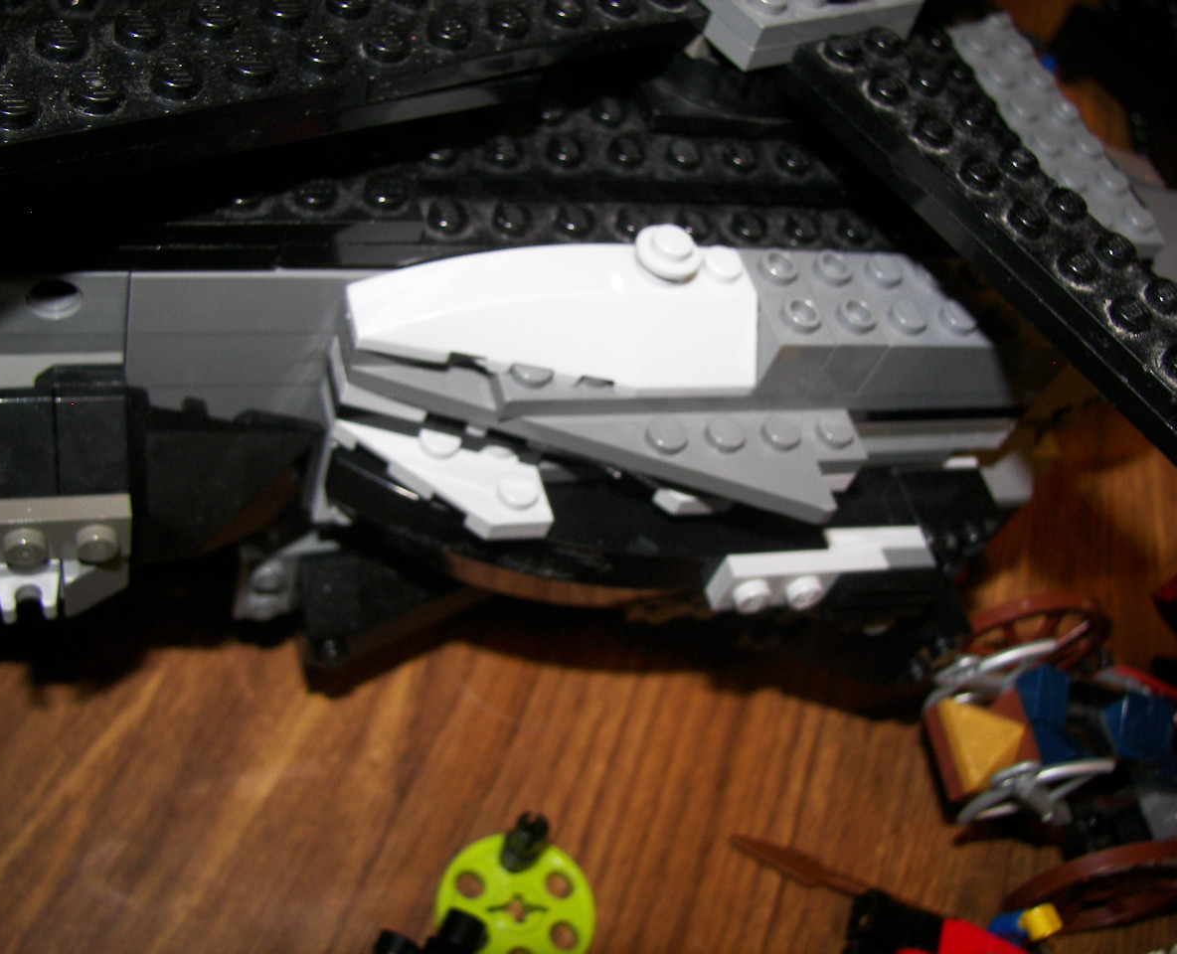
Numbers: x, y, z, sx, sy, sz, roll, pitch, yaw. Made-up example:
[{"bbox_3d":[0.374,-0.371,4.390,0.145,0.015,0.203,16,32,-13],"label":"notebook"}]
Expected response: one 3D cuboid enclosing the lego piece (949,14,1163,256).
[{"bbox_3d":[0.067,-0.055,0.201,0.016,0.005,0.058,-2,53,-21],"label":"lego piece"}]

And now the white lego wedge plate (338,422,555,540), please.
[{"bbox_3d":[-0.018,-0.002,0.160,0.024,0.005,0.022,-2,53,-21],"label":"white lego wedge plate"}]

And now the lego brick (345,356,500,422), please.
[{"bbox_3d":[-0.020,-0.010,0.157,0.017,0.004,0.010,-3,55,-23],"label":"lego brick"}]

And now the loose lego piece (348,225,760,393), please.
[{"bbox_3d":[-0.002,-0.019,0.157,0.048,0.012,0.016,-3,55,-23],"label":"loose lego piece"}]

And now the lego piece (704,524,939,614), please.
[{"bbox_3d":[0.032,0.013,0.182,0.032,0.008,0.008,-3,55,-23],"label":"lego piece"}]

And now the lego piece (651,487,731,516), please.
[{"bbox_3d":[0.013,0.002,0.170,0.011,0.003,0.006,-3,55,-23],"label":"lego piece"}]

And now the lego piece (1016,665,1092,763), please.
[{"bbox_3d":[0.072,0.037,0.200,0.008,0.006,0.015,7,50,-14],"label":"lego piece"}]

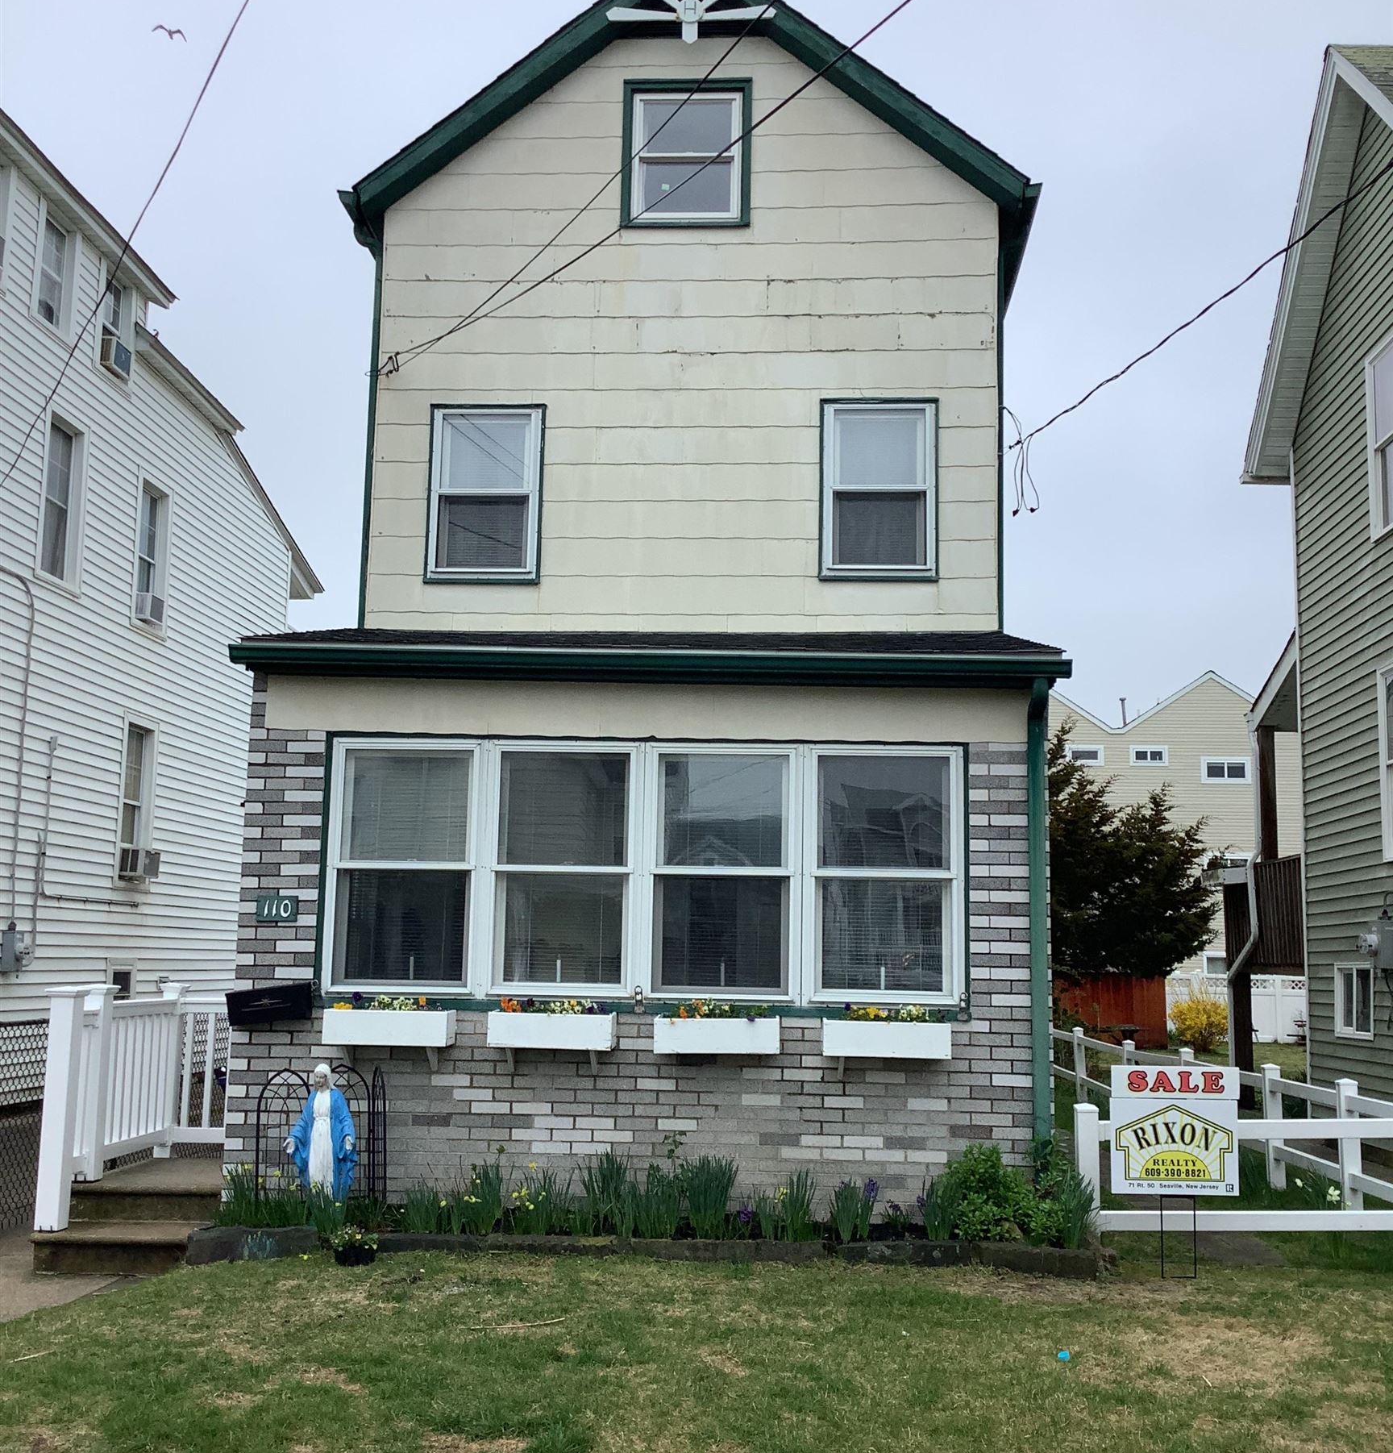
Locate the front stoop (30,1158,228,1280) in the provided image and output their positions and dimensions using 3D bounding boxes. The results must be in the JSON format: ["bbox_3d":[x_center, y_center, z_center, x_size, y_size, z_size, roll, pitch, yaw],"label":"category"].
[{"bbox_3d":[-2.906,2.690,9.248,0.860,0.330,2.050,1,-8,3],"label":"front stoop"}]

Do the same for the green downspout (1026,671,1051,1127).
[{"bbox_3d":[1.807,1.051,8.688,0.100,2.560,0.160,1,-8,3],"label":"green downspout"}]

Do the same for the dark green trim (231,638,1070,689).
[{"bbox_3d":[-0.272,-0.331,8.866,4.480,0.210,0.230,1,-8,3],"label":"dark green trim"}]

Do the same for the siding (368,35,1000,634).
[{"bbox_3d":[-0.075,-2.790,11.659,4.335,4.350,0.200,1,-8,3],"label":"siding"}]

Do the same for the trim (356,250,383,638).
[{"bbox_3d":[-2.294,-2.013,11.662,0.090,2.730,0.100,1,-8,3],"label":"trim"}]

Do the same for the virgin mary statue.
[{"bbox_3d":[-1.911,2.118,8.455,0.390,0.805,0.240,0,-8,7],"label":"virgin mary statue"}]

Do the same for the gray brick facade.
[{"bbox_3d":[-0.301,1.181,8.895,4.350,2.820,0.220,1,-8,3],"label":"gray brick facade"}]

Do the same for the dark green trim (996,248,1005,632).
[{"bbox_3d":[2.092,-1.978,11.388,0.060,2.730,0.100,1,-8,3],"label":"dark green trim"}]

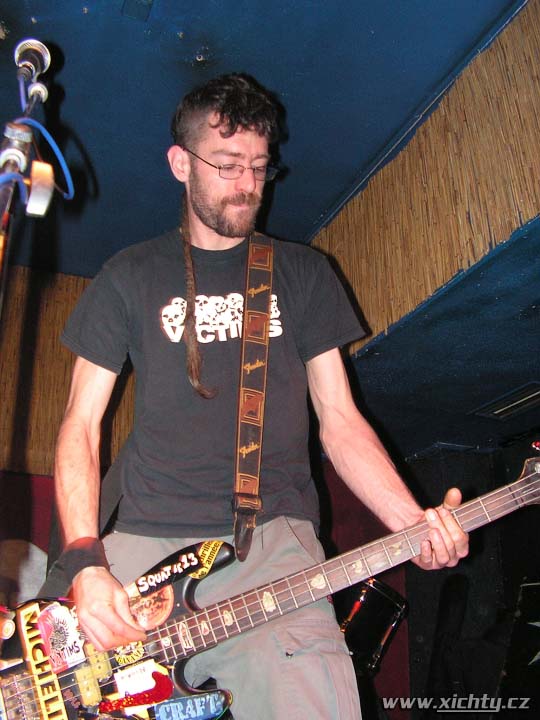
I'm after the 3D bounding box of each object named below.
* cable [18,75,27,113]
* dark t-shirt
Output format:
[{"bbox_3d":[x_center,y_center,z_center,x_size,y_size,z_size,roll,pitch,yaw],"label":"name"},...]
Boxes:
[{"bbox_3d":[-0.331,-0.355,1.000,0.010,0.060,0.012,-1,-21,0],"label":"cable"},{"bbox_3d":[-0.113,0.045,1.515,0.600,0.650,0.270,3,-22,-9],"label":"dark t-shirt"}]

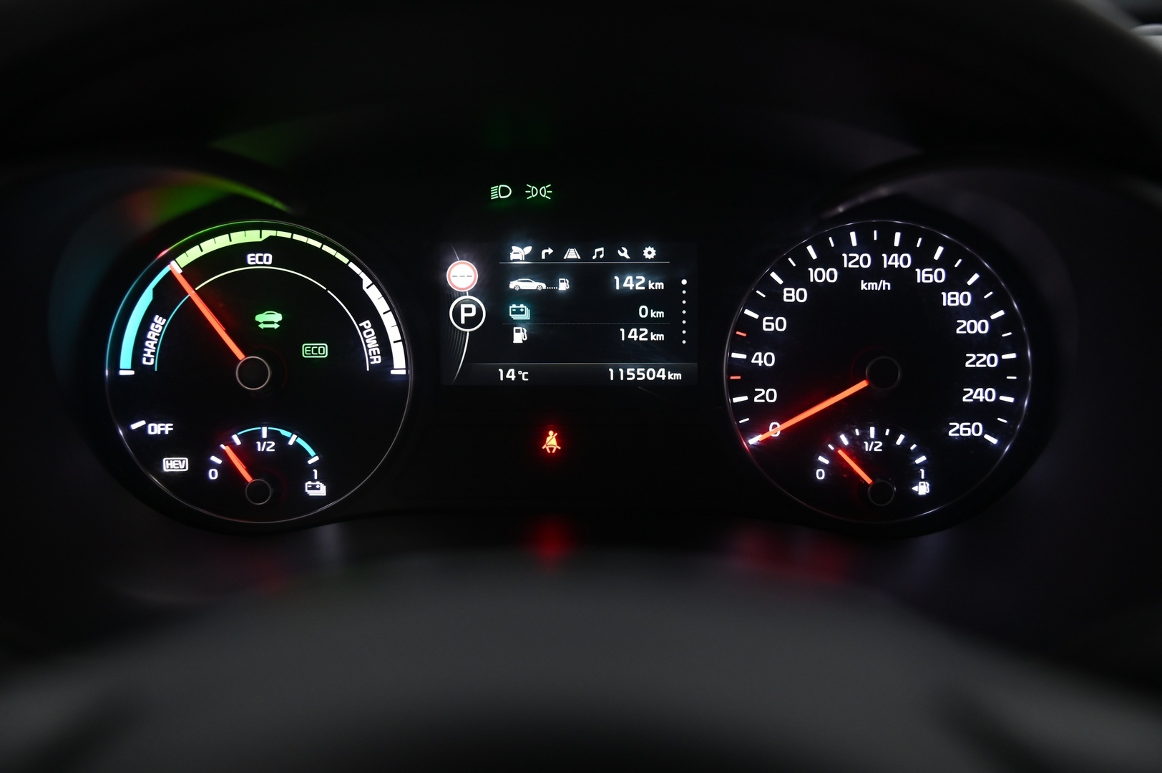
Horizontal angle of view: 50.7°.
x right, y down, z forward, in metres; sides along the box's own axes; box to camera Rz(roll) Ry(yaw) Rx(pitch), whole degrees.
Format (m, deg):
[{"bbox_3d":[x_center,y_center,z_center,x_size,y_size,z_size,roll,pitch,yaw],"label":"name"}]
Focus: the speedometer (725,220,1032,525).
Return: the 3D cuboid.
[{"bbox_3d":[0.109,-0.005,0.450,0.113,0.113,0.020,0,5,0],"label":"speedometer"}]

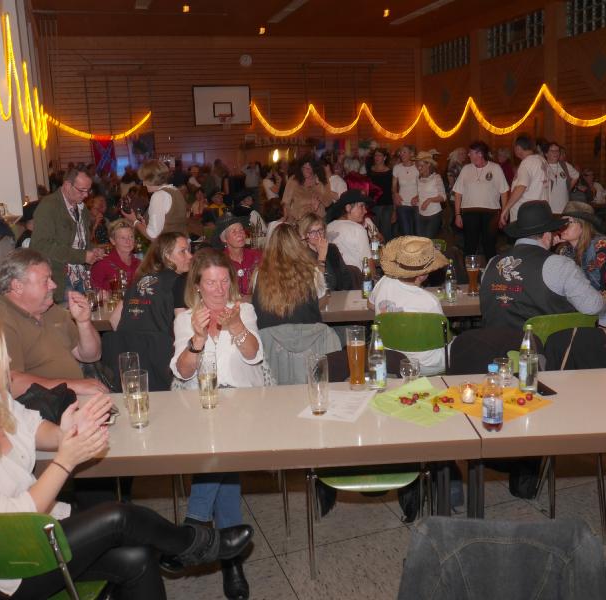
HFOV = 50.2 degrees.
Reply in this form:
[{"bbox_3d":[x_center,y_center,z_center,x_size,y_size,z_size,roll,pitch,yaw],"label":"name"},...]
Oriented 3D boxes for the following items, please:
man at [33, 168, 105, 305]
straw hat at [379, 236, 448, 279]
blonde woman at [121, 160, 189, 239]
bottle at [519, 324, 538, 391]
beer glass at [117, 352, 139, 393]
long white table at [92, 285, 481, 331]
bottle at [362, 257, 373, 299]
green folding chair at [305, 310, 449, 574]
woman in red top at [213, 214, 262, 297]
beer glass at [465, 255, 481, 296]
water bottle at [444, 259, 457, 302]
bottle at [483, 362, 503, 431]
[{"bbox_3d":[-1.520,-0.036,4.342,0.460,1.660,0.500,3,13,27],"label":"man"},{"bbox_3d":[0.587,-0.228,3.470,0.340,0.160,0.380,11,24,33],"label":"straw hat"},{"bbox_3d":[-1.135,-0.258,5.151,0.500,1.680,0.460,5,14,31],"label":"blonde woman"},{"bbox_3d":[0.839,0.216,2.400,0.066,0.252,0.066,-1,13,10],"label":"bottle"},{"bbox_3d":[-0.658,0.306,2.457,0.074,0.200,0.074,-3,12,0],"label":"beer glass"},{"bbox_3d":[-0.048,0.396,4.220,2.500,0.730,0.650,-3,11,0],"label":"long white table"},{"bbox_3d":[0.408,-0.144,4.133,0.068,0.256,0.068,-3,12,0],"label":"bottle"},{"bbox_3d":[0.283,0.638,2.732,0.500,0.820,0.560,-3,12,0],"label":"green folding chair"},{"bbox_3d":[-0.450,0.016,4.768,0.480,1.240,0.660,-7,13,-18],"label":"woman in red top"},{"bbox_3d":[1.095,-0.162,4.150,0.083,0.247,0.083,-3,11,0],"label":"beer glass"},{"bbox_3d":[0.905,-0.120,3.970,0.067,0.258,0.067,-3,11,0],"label":"water bottle"},{"bbox_3d":[0.612,0.315,2.090,0.068,0.222,0.068,-3,11,0],"label":"bottle"}]

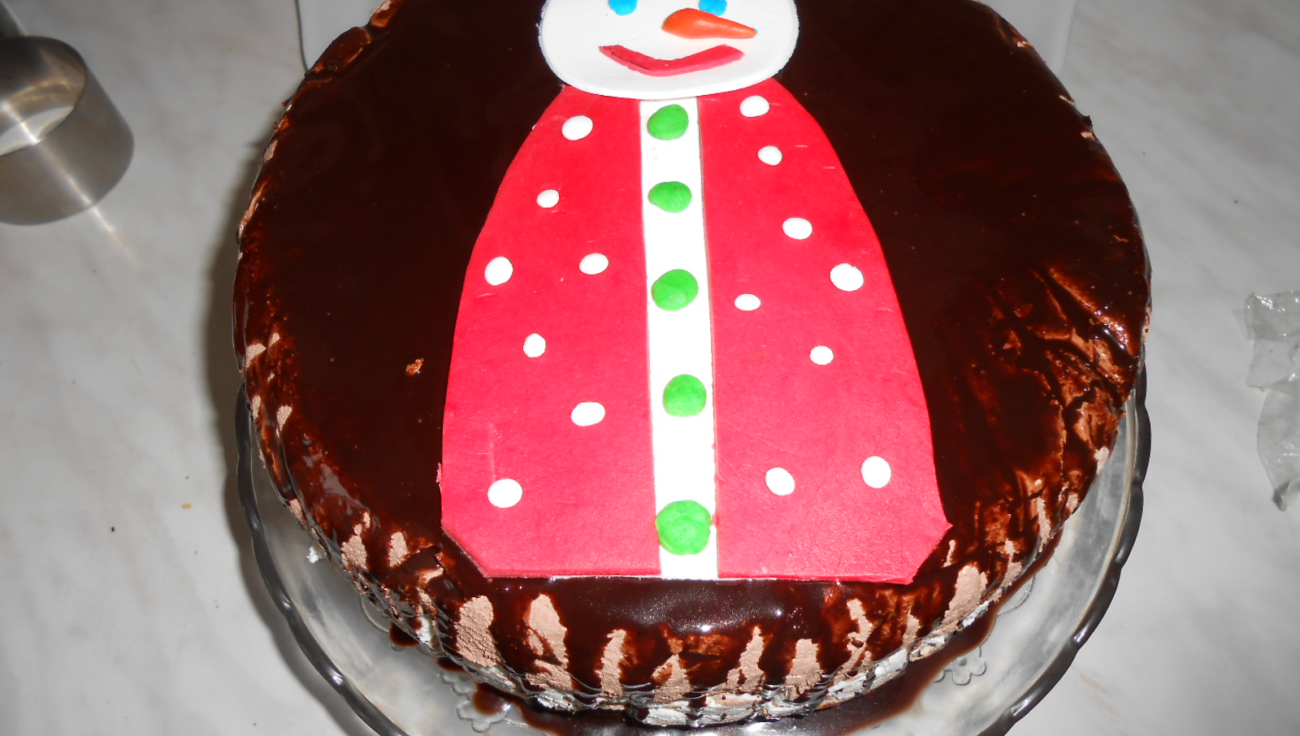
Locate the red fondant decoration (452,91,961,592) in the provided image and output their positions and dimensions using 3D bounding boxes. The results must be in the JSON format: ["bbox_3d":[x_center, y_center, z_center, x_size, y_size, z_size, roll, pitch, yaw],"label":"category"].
[{"bbox_3d":[0.010,-0.024,0.265,0.120,0.012,0.168,-1,57,2],"label":"red fondant decoration"}]

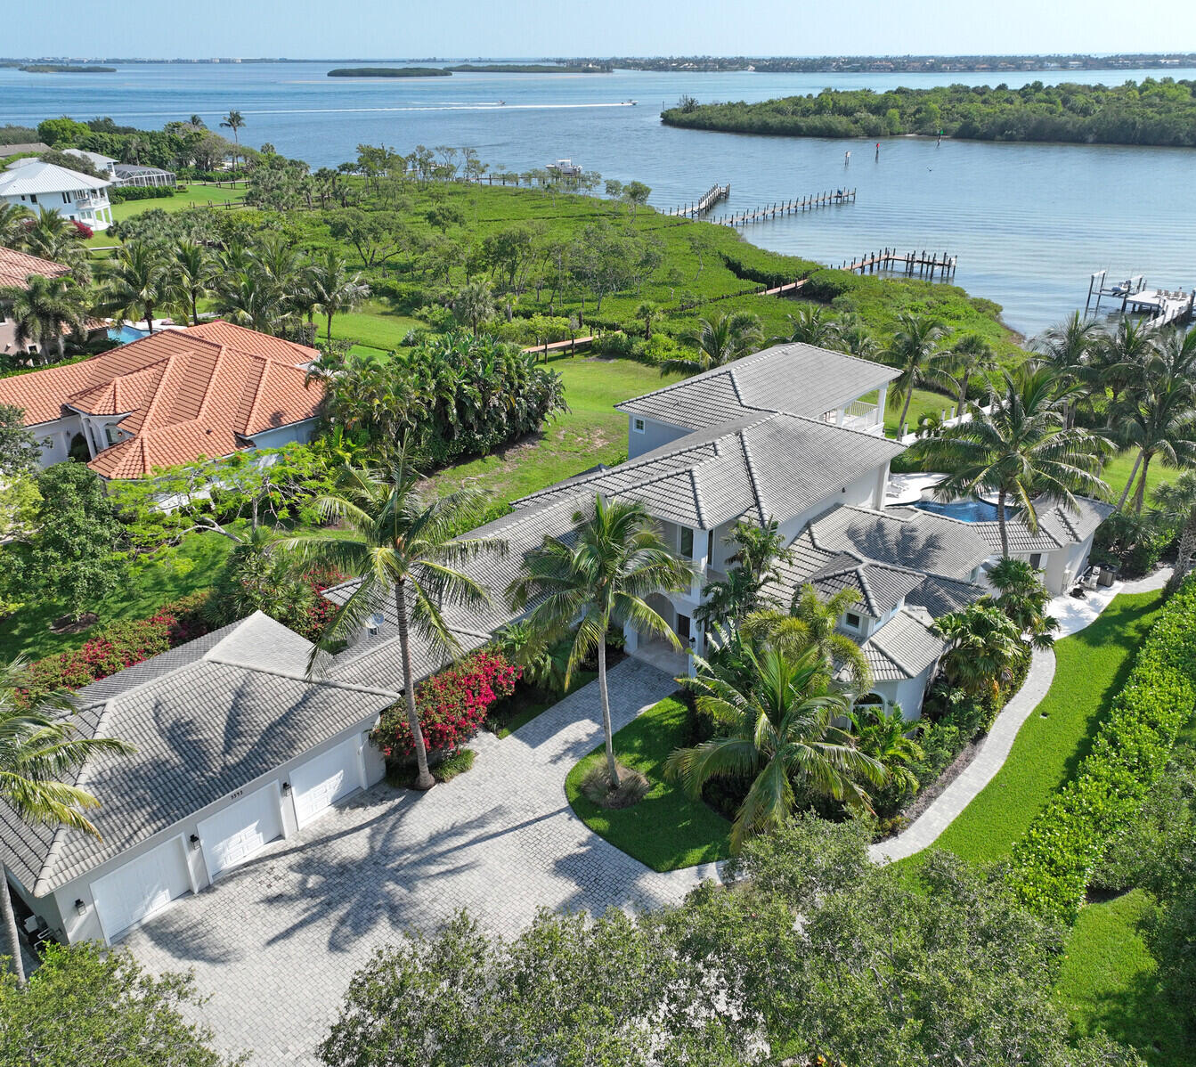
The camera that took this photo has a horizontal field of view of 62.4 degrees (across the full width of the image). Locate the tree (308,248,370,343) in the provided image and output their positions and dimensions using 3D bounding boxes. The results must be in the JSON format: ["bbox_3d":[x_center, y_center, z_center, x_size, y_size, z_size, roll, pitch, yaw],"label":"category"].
[{"bbox_3d":[-22.930,-20.473,87.028,6.400,9.130,6.400,-7,27,-13],"label":"tree"}]

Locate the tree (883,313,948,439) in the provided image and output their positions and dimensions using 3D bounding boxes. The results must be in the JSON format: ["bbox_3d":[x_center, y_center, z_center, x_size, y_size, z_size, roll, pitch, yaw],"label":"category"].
[{"bbox_3d":[21.056,-10.449,66.379,4.870,8.840,4.870,8,27,16],"label":"tree"}]

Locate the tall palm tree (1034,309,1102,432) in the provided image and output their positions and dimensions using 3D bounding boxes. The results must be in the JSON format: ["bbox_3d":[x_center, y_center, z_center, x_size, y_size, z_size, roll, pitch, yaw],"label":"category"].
[{"bbox_3d":[31.960,-11.038,68.019,5.140,8.430,5.140,12,28,23],"label":"tall palm tree"}]

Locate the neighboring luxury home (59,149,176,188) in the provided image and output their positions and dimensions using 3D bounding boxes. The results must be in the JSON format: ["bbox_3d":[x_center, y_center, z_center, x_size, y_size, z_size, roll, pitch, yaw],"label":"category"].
[{"bbox_3d":[-97.444,-70.693,192.162,25.000,8.300,15.000,-20,32,-35],"label":"neighboring luxury home"}]

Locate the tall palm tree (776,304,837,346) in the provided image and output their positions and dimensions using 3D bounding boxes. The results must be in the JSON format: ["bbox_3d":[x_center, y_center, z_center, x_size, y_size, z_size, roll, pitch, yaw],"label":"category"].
[{"bbox_3d":[16.547,-15.092,78.326,5.400,6.500,5.400,0,26,0],"label":"tall palm tree"}]

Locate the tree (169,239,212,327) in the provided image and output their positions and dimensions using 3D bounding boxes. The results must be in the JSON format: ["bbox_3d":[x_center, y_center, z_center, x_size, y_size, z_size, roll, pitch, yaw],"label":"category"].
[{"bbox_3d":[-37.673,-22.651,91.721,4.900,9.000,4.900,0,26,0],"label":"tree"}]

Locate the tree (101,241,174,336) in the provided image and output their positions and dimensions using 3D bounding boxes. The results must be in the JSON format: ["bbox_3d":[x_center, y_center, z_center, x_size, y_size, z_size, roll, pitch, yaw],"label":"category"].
[{"bbox_3d":[-40.790,-21.282,88.485,6.400,9.400,6.400,0,26,0],"label":"tree"}]

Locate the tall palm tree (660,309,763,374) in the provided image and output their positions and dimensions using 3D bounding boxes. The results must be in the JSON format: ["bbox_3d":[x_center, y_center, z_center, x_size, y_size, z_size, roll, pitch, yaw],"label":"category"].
[{"bbox_3d":[7.879,-11.205,68.423,6.850,8.480,6.850,3,26,6],"label":"tall palm tree"}]

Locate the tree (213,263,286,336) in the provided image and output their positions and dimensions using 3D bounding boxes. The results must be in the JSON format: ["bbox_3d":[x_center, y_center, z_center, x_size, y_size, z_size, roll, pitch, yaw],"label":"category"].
[{"bbox_3d":[-30.744,-19.970,87.486,6.300,7.800,6.300,0,26,0],"label":"tree"}]

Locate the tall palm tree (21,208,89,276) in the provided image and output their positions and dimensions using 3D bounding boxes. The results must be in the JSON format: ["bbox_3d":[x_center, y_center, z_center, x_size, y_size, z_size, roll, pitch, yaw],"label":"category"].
[{"bbox_3d":[-55.883,-27.924,101.890,6.700,9.800,6.700,0,26,0],"label":"tall palm tree"}]

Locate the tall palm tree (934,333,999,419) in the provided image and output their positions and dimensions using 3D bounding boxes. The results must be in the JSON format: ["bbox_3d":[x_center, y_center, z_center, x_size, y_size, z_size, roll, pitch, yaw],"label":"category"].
[{"bbox_3d":[26.229,-11.248,70.878,4.750,6.350,4.750,9,27,19],"label":"tall palm tree"}]

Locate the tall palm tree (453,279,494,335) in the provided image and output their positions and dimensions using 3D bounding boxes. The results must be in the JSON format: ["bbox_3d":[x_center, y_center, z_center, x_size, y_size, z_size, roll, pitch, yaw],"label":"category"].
[{"bbox_3d":[-11.422,-20.697,91.533,4.100,5.770,4.100,-3,26,-6],"label":"tall palm tree"}]

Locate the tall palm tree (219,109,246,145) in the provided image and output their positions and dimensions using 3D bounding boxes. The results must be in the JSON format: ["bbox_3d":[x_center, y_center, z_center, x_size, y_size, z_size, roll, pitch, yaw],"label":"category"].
[{"bbox_3d":[-84.736,-91.585,230.720,5.940,13.800,5.940,-9,27,-17],"label":"tall palm tree"}]

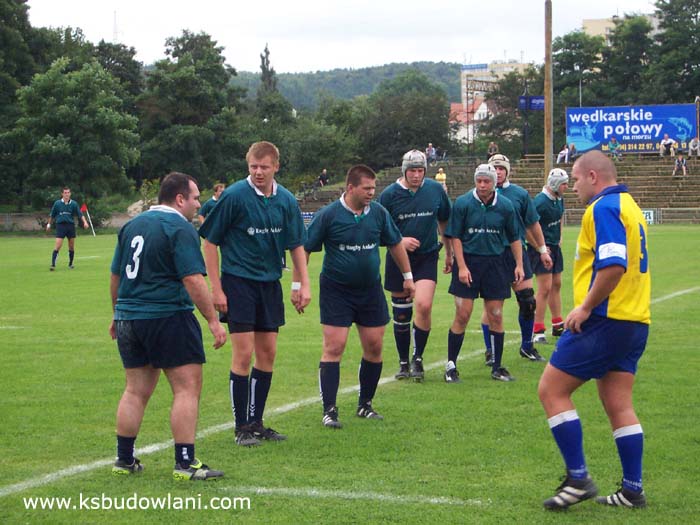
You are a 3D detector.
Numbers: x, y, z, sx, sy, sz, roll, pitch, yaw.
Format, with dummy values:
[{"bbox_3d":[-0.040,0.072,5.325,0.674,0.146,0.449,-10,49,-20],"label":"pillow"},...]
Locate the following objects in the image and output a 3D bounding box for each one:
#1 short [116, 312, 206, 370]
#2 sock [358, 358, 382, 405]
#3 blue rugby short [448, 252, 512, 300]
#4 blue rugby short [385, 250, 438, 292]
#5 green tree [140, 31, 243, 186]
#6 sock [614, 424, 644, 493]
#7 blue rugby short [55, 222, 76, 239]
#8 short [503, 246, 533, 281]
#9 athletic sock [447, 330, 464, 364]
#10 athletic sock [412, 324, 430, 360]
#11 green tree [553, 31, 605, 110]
[{"bbox_3d":[-1.053,0.417,10.000,0.480,0.360,0.380,2,3,43],"label":"short"},{"bbox_3d":[0.140,0.815,12.270,0.145,0.310,0.145,5,2,-26],"label":"sock"},{"bbox_3d":[1.095,0.109,15.100,0.520,0.410,0.350,0,2,0],"label":"blue rugby short"},{"bbox_3d":[0.523,0.059,15.300,0.460,0.380,0.340,0,2,0],"label":"blue rugby short"},{"bbox_3d":[-9.926,-9.459,112.000,6.800,10.200,6.500,0,2,0],"label":"green tree"},{"bbox_3d":[1.358,0.951,8.730,0.145,0.325,0.130,-3,2,21],"label":"sock"},{"bbox_3d":[-6.308,-0.722,40.000,0.440,0.370,0.300,0,2,-6],"label":"blue rugby short"},{"bbox_3d":[1.525,0.000,17.100,0.450,0.390,0.330,-1,2,-18],"label":"short"},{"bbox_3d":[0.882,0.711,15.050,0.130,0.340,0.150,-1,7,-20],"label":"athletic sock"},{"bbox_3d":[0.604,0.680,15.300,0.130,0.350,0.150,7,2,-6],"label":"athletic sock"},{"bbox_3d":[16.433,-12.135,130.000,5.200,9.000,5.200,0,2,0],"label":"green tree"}]

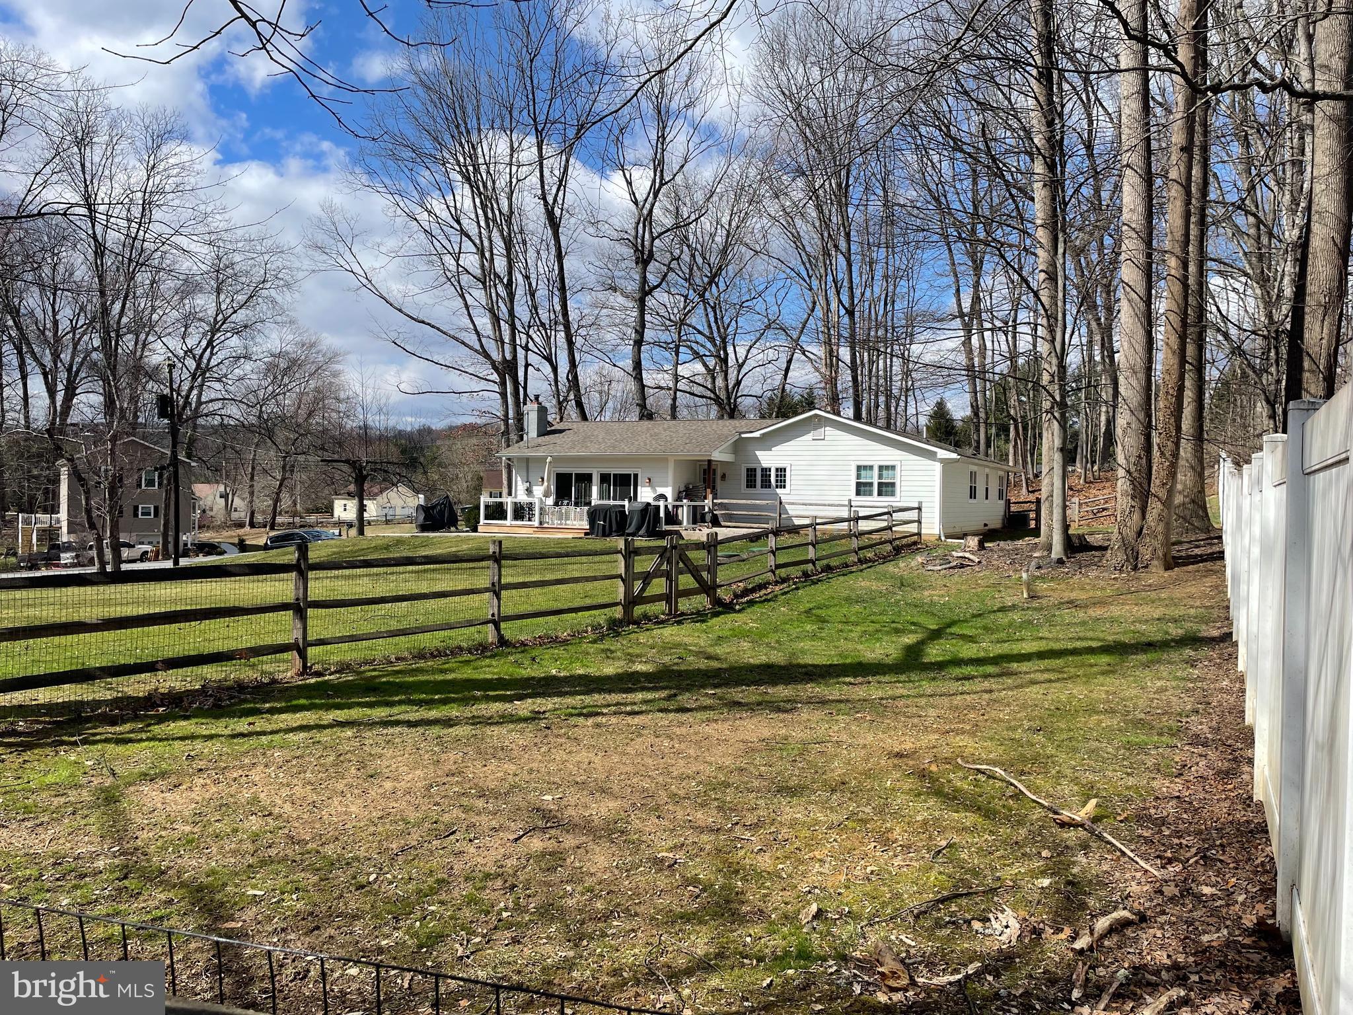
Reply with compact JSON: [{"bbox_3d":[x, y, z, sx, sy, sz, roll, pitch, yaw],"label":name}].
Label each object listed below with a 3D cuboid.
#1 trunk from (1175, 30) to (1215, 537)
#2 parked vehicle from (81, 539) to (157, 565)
[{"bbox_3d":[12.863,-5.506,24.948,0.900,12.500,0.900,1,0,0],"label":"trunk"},{"bbox_3d":[-41.151,3.254,75.000,5.100,1.800,1.950,1,1,-19],"label":"parked vehicle"}]

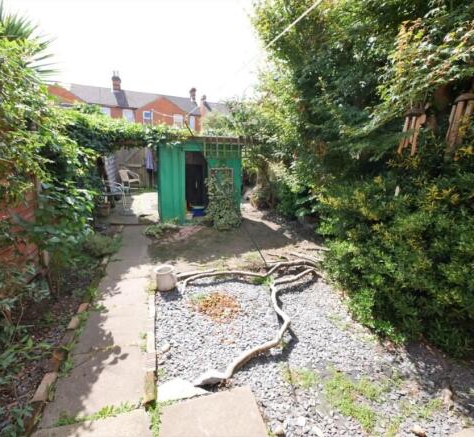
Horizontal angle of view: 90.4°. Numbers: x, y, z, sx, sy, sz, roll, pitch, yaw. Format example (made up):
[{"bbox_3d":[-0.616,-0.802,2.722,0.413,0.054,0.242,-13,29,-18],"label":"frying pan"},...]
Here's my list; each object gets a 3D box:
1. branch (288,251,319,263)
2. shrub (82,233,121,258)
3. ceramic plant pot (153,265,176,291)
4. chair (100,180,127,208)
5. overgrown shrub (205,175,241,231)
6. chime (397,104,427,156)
[{"bbox_3d":[0.965,0.570,3.372,0.478,0.080,0.110,11,18,35],"label":"branch"},{"bbox_3d":[-2.085,0.386,3.640,0.480,0.290,0.420,0,15,0],"label":"shrub"},{"bbox_3d":[-0.834,0.677,2.699,0.225,0.215,0.225,0,15,0],"label":"ceramic plant pot"},{"bbox_3d":[-3.455,-0.710,6.547,0.580,0.740,0.570,-6,16,-22],"label":"chair"},{"bbox_3d":[-0.295,-0.380,5.017,0.720,1.100,0.480,0,15,0],"label":"overgrown shrub"},{"bbox_3d":[1.709,-0.850,2.300,0.200,0.480,0.200,10,18,34],"label":"chime"}]

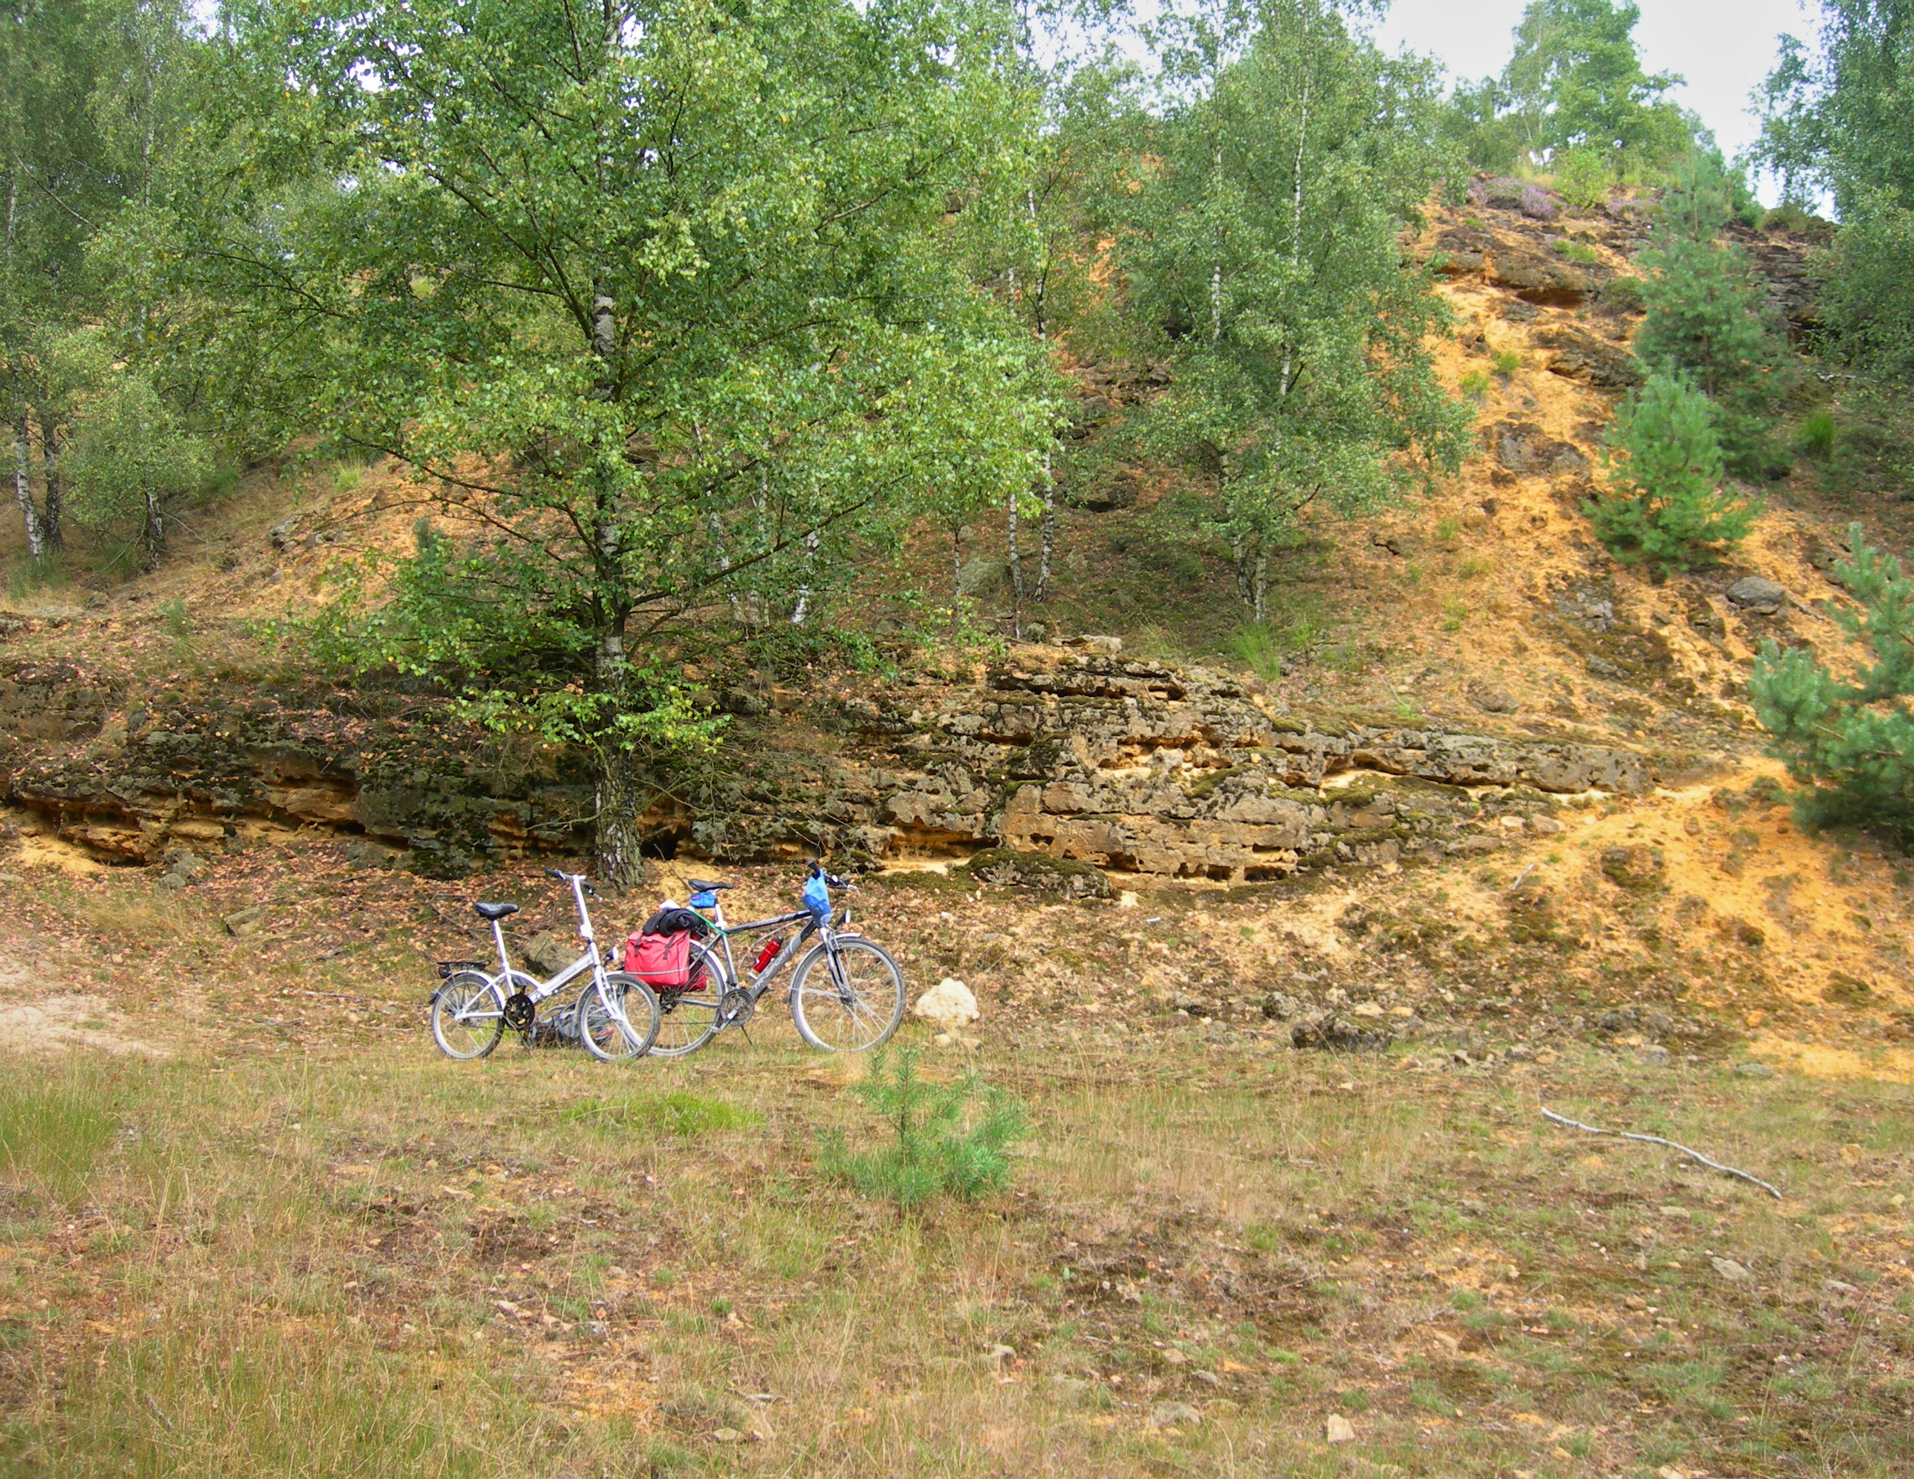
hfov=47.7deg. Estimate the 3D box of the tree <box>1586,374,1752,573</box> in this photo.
[{"bbox_3d":[6.711,-2.528,20.300,1.560,1.860,1.500,0,-1,0],"label":"tree"}]

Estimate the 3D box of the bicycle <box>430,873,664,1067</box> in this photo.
[{"bbox_3d":[-2.417,1.323,12.600,1.520,1.120,0.560,0,-5,21],"label":"bicycle"}]

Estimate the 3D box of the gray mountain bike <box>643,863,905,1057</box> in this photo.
[{"bbox_3d":[-1.168,1.314,12.870,1.780,1.140,0.600,0,-5,13],"label":"gray mountain bike"}]

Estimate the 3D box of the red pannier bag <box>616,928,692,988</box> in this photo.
[{"bbox_3d":[-1.778,1.292,12.780,0.350,0.320,0.160,0,-1,13],"label":"red pannier bag"}]

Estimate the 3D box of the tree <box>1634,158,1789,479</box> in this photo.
[{"bbox_3d":[8.021,-4.477,23.000,1.650,3.400,1.600,0,-1,0],"label":"tree"}]

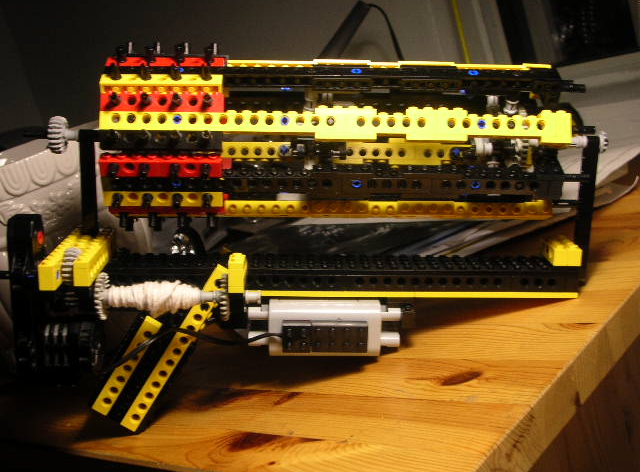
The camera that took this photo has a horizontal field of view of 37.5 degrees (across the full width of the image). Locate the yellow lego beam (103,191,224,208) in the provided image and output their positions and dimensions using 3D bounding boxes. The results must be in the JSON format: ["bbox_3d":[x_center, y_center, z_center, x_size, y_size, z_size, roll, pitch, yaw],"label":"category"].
[{"bbox_3d":[-0.084,-0.022,0.510,0.064,0.010,0.008,1,38,-2],"label":"yellow lego beam"}]

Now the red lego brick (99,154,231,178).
[{"bbox_3d":[-0.084,-0.038,0.499,0.064,0.010,0.008,1,38,-2],"label":"red lego brick"}]

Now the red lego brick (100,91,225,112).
[{"bbox_3d":[-0.083,-0.069,0.498,0.064,0.010,0.008,1,-7,-2],"label":"red lego brick"}]

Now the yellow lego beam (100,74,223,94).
[{"bbox_3d":[-0.083,-0.081,0.504,0.064,0.008,0.010,1,38,-2],"label":"yellow lego beam"}]

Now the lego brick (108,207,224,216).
[{"bbox_3d":[-0.085,-0.016,0.522,0.064,0.008,0.010,1,-7,-2],"label":"lego brick"}]

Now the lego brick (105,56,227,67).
[{"bbox_3d":[-0.084,-0.092,0.519,0.064,0.008,0.010,1,38,-2],"label":"lego brick"}]

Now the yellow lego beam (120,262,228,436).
[{"bbox_3d":[-0.083,0.066,0.550,0.112,0.010,0.008,-58,9,10],"label":"yellow lego beam"}]

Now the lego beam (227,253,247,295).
[{"bbox_3d":[-0.043,0.019,0.495,0.008,0.017,0.017,1,13,-2],"label":"lego beam"}]

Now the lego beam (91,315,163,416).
[{"bbox_3d":[-0.112,0.076,0.551,0.064,0.010,0.008,-57,9,10],"label":"lego beam"}]

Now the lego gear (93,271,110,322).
[{"bbox_3d":[-0.115,0.032,0.496,0.005,0.026,0.026,1,13,-2],"label":"lego gear"}]

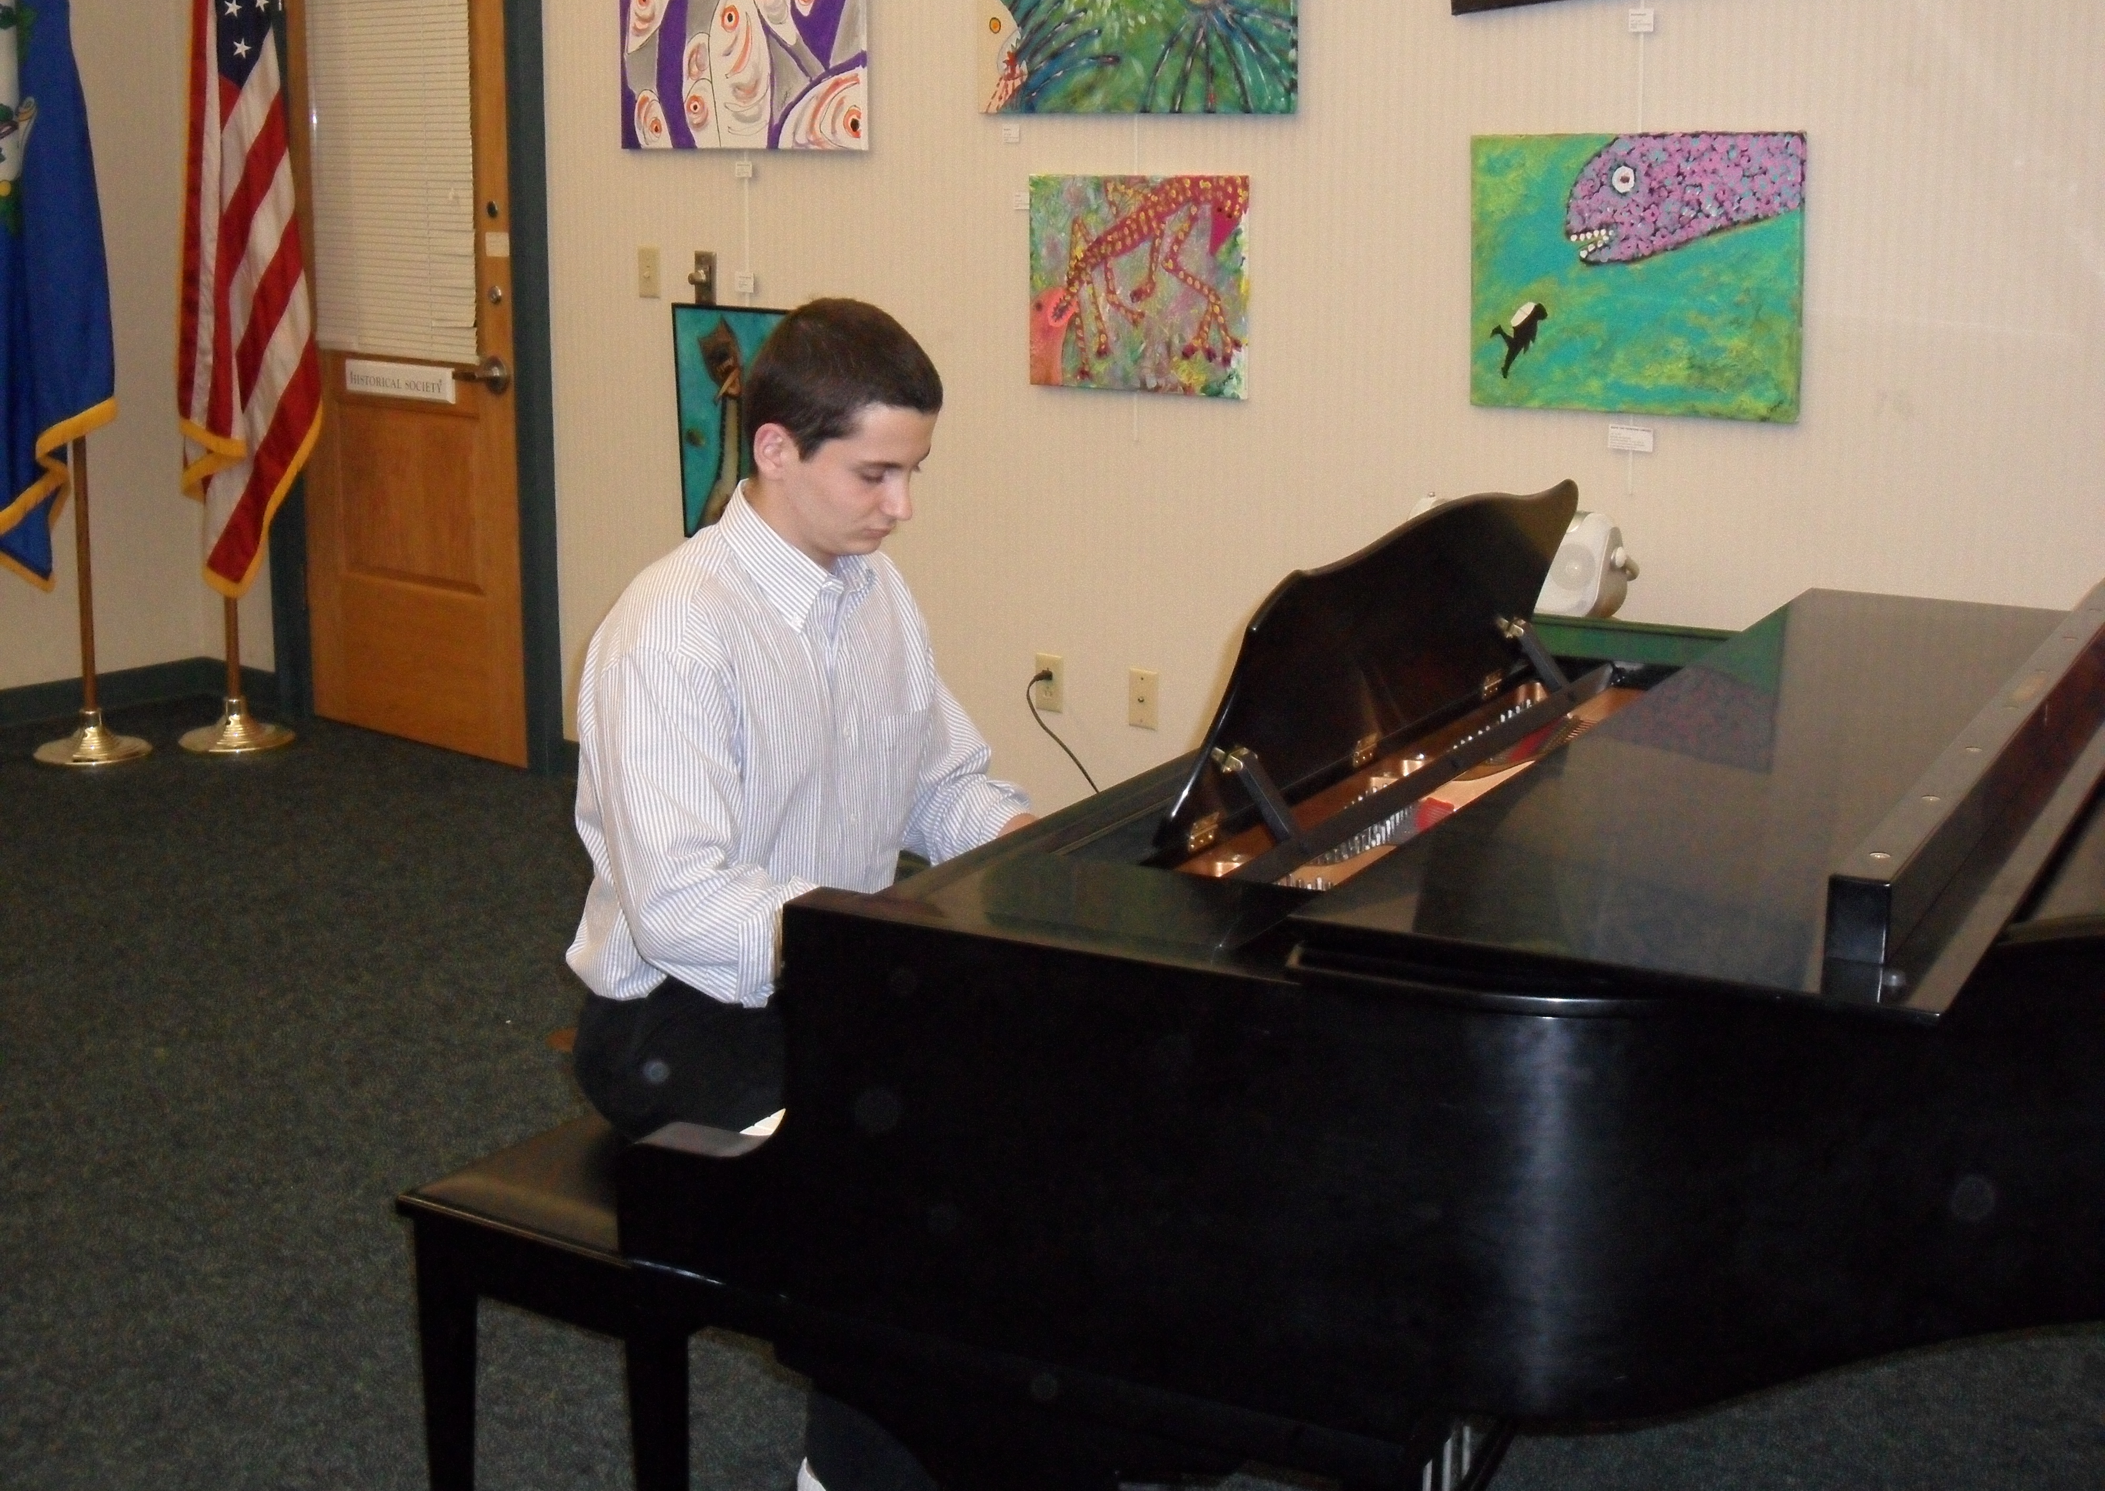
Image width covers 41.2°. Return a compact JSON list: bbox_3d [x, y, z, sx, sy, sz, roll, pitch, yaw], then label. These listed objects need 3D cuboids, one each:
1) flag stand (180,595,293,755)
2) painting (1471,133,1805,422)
[{"bbox_3d":[-2.095,-0.204,7.154,0.298,0.390,0.298,11,16,41],"label":"flag stand"},{"bbox_3d":[0.942,-0.768,4.562,0.608,0.455,0.025,11,16,41],"label":"painting"}]

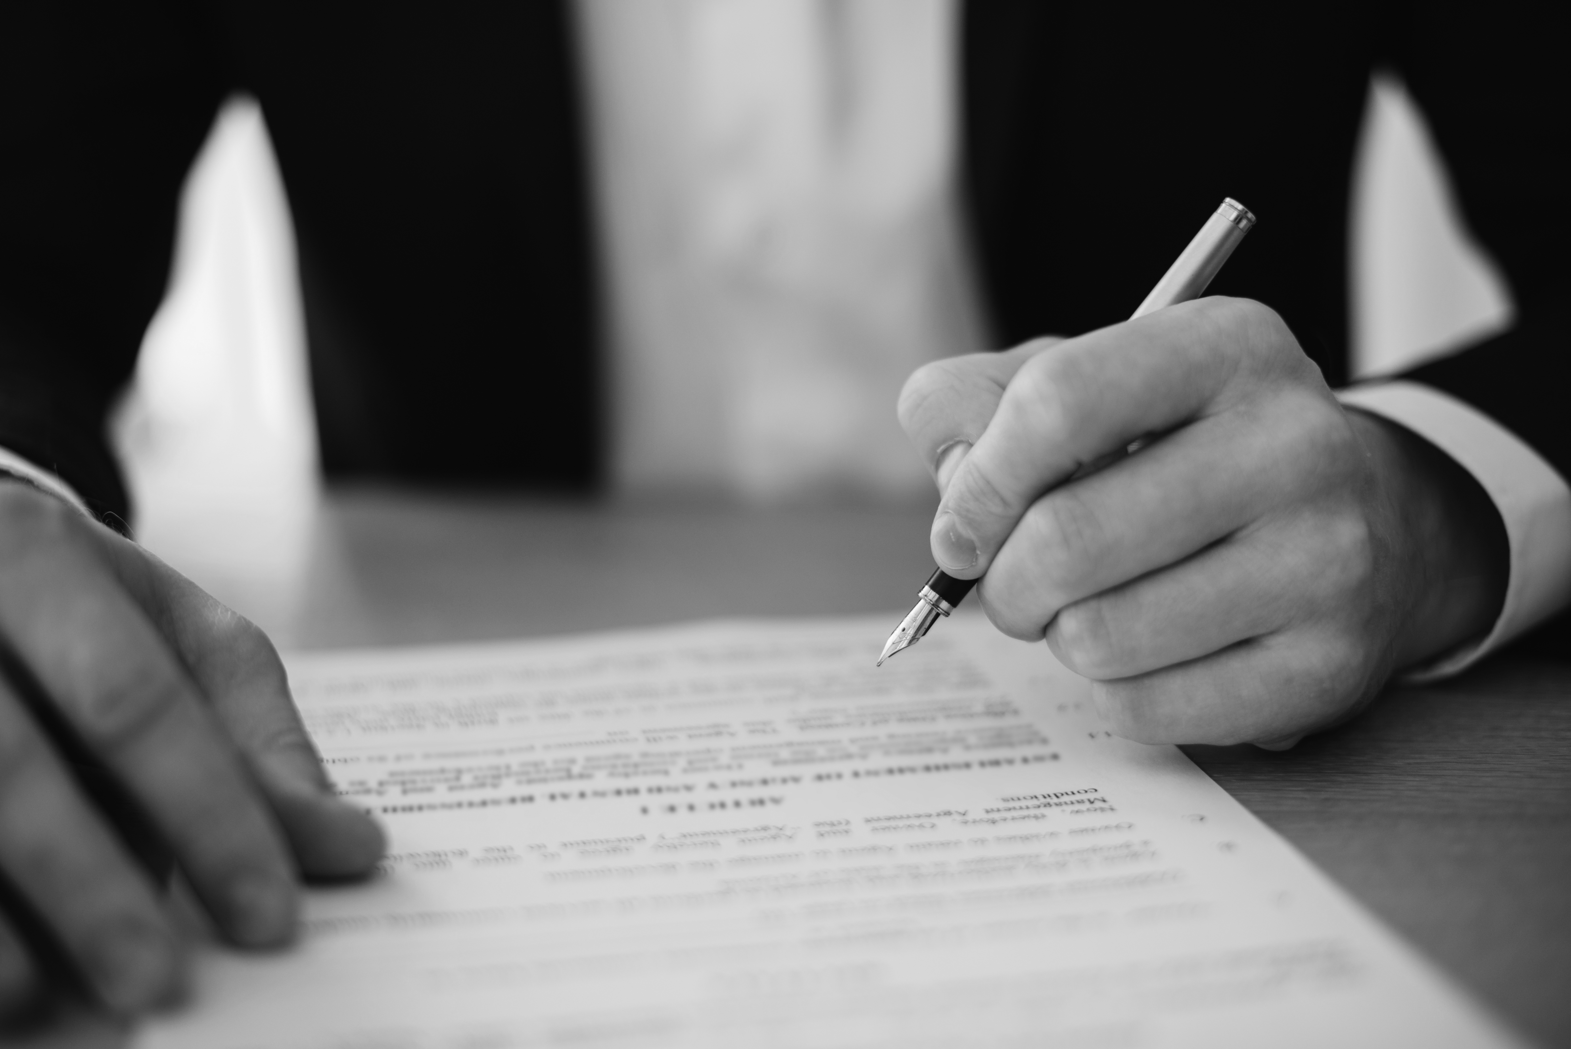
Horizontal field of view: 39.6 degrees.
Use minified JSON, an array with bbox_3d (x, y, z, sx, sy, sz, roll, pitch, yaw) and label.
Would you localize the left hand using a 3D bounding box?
[{"bbox_3d":[0.097,-0.008,0.491,0.148,0.096,0.083,-6,15,-22],"label":"left hand"}]

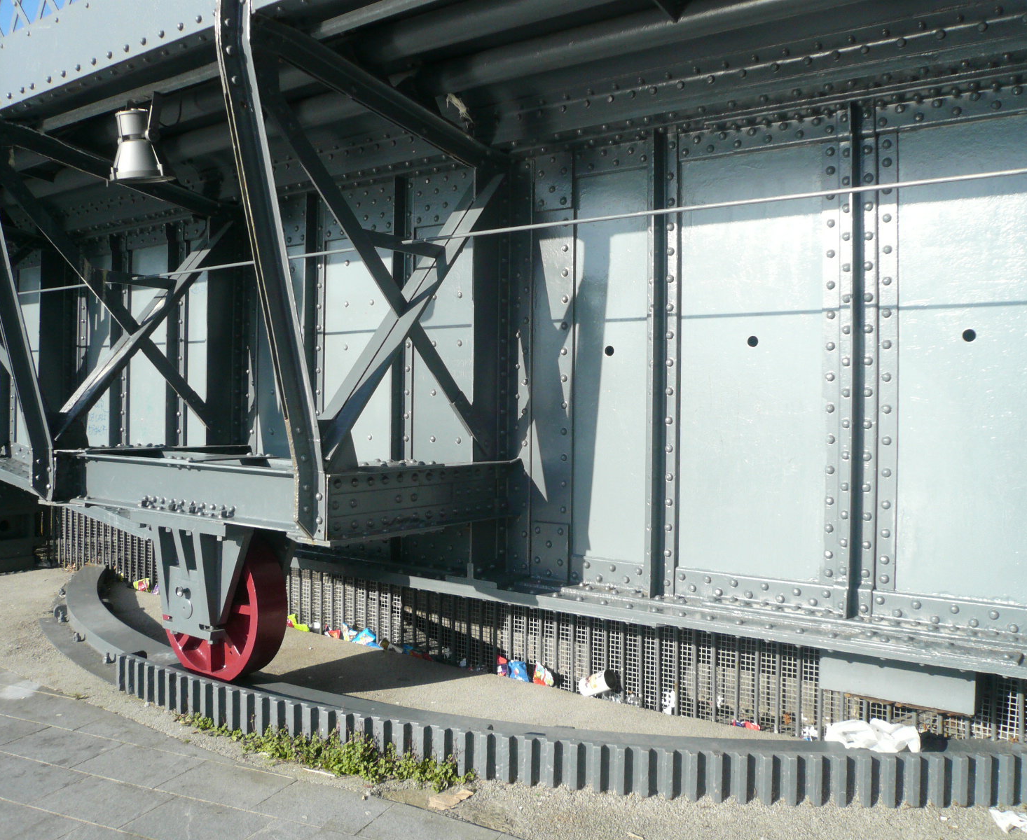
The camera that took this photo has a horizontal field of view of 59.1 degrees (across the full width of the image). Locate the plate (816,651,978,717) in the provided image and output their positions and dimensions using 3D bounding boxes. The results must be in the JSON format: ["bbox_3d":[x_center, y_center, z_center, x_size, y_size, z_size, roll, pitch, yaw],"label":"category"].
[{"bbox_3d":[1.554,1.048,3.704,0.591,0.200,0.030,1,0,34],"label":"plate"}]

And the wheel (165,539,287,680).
[{"bbox_3d":[-1.462,0.917,4.557,0.767,0.767,0.179,1,0,36],"label":"wheel"}]

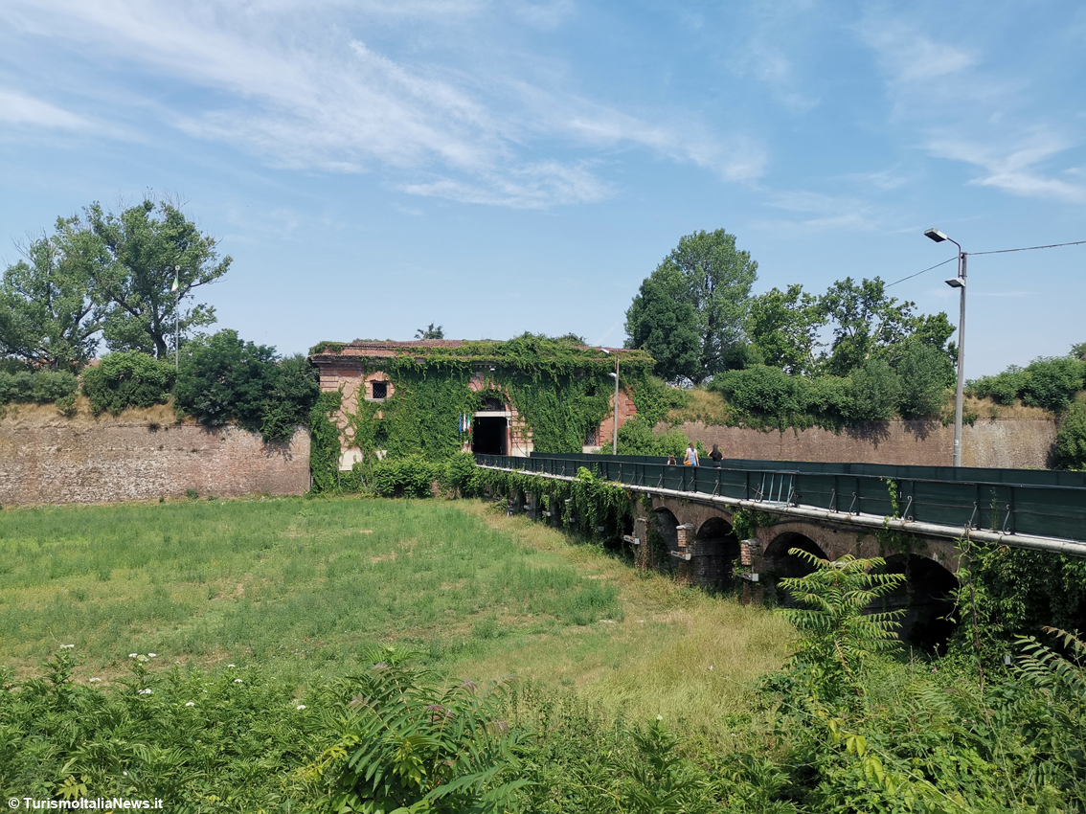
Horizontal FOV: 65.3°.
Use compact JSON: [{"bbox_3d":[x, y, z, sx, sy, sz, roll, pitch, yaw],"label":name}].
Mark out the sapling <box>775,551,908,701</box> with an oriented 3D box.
[{"bbox_3d":[3.346,2.430,9.394,1.400,1.700,1.350,-1,-3,18],"label":"sapling"}]

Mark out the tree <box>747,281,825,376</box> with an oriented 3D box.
[{"bbox_3d":[25.127,-7.670,88.470,7.830,10.010,7.750,-1,-3,16],"label":"tree"}]

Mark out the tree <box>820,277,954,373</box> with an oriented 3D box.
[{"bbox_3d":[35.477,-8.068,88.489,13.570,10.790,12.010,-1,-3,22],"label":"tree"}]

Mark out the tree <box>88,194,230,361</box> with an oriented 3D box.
[{"bbox_3d":[-38.234,-11.746,84.661,13.860,17.630,12.710,1,-3,-24],"label":"tree"}]

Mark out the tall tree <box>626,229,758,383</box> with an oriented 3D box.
[{"bbox_3d":[16.354,-10.760,93.624,13.730,17.330,13.160,0,-3,10],"label":"tall tree"}]

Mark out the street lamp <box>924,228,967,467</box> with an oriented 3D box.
[{"bbox_3d":[12.232,-1.356,25.947,1.500,8.200,0.380,1,-3,-14],"label":"street lamp"}]

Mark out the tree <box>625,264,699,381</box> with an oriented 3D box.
[{"bbox_3d":[12.569,-8.483,90.512,7.820,12.580,7.730,0,-3,8],"label":"tree"}]

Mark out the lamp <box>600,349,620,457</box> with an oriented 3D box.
[{"bbox_3d":[4.413,0.132,56.916,1.450,8.200,0.380,1,-3,-14],"label":"lamp"}]

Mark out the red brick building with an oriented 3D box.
[{"bbox_3d":[-6.523,0.077,84.916,29.500,14.000,15.000,1,-3,-12],"label":"red brick building"}]

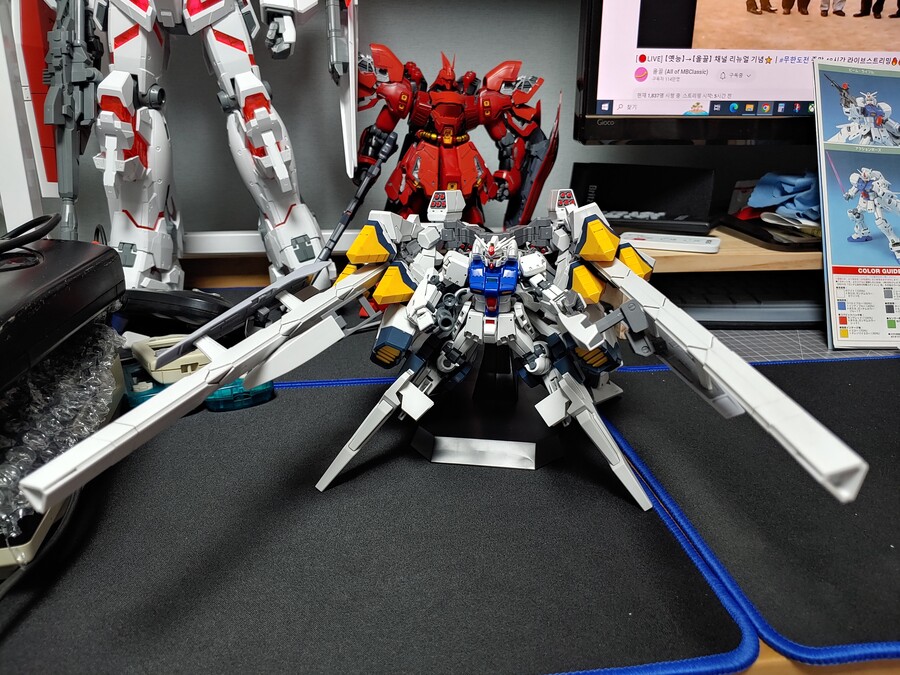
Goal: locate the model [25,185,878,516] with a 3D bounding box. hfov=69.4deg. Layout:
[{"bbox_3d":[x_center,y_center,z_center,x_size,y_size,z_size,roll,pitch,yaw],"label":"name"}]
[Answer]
[{"bbox_3d":[0.013,0.004,0.360,0.295,0.150,0.315,2,19,7],"label":"model"}]

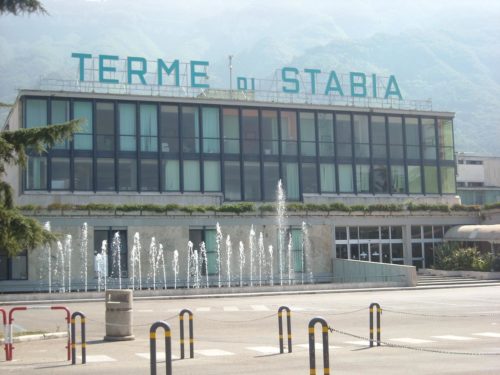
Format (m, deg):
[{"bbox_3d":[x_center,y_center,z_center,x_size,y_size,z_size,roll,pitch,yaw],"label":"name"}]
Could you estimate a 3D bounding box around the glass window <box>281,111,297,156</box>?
[{"bbox_3d":[2.688,-3.642,59.722,1.190,3.113,0.150,1,-7,-22],"label":"glass window"}]

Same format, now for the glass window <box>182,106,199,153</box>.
[{"bbox_3d":[-3.992,-3.871,59.181,1.218,3.107,0.100,1,-6,-22],"label":"glass window"}]

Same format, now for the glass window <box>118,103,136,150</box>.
[{"bbox_3d":[-7.487,-3.670,53.734,1.126,3.021,0.120,1,-7,-22],"label":"glass window"}]

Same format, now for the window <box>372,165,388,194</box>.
[{"bbox_3d":[8.915,-0.575,60.157,1.213,1.967,0.120,1,-7,-22],"label":"window"}]

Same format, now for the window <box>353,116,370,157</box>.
[{"bbox_3d":[7.599,-3.447,59.953,1.199,3.021,0.120,1,-7,-22],"label":"window"}]

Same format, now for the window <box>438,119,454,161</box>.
[{"bbox_3d":[14.822,-3.640,66.802,1.218,3.107,0.100,1,-6,-22],"label":"window"}]

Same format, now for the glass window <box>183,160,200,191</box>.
[{"bbox_3d":[-3.792,-0.749,57.512,1.193,1.983,0.120,1,-6,-22],"label":"glass window"}]

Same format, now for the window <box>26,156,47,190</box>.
[{"bbox_3d":[-12.429,-0.829,51.351,1.210,1.978,0.120,1,-7,-22],"label":"window"}]

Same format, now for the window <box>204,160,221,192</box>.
[{"bbox_3d":[-2.385,-0.714,55.495,1.138,2.008,0.120,1,-7,-22],"label":"window"}]

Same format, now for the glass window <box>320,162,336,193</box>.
[{"bbox_3d":[5.502,-0.662,62.682,1.218,2.017,0.100,1,-6,-22],"label":"glass window"}]

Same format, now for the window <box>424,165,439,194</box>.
[{"bbox_3d":[13.305,-0.527,64.489,1.193,1.983,0.120,1,-6,-22],"label":"window"}]

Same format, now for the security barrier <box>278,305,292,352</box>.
[{"bbox_3d":[0.778,3.105,19.200,0.275,1.000,0.080,1,-7,-22],"label":"security barrier"}]

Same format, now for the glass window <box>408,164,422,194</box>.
[{"bbox_3d":[12.015,-0.544,63.962,1.193,1.983,0.120,1,-6,-22],"label":"glass window"}]

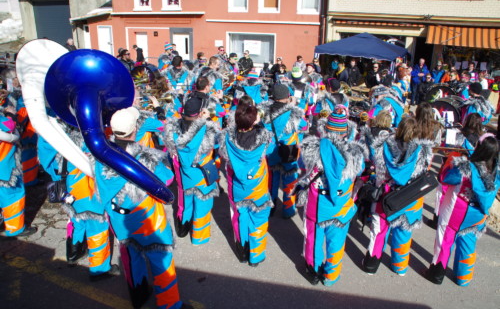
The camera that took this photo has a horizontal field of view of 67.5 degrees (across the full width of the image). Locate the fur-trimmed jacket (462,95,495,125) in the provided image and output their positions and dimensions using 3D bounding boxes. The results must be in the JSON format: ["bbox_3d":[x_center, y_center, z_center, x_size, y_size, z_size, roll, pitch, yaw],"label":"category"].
[{"bbox_3d":[4.090,-0.653,6.700,0.480,0.700,0.560,14,20,34],"label":"fur-trimmed jacket"}]

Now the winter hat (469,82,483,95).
[{"bbox_3d":[4.064,-1.193,6.750,0.250,0.220,0.210,11,19,28],"label":"winter hat"}]

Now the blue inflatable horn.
[{"bbox_3d":[-1.081,-0.217,2.900,0.920,1.100,0.720,-1,17,-8],"label":"blue inflatable horn"}]

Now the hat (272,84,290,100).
[{"bbox_3d":[0.391,-0.779,4.650,0.200,0.200,0.220,6,18,15],"label":"hat"}]

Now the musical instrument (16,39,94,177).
[{"bbox_3d":[-1.685,-0.391,3.400,0.900,1.120,0.700,2,17,3],"label":"musical instrument"}]

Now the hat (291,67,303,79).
[{"bbox_3d":[0.892,-1.531,7.100,0.210,0.220,0.220,4,17,10],"label":"hat"}]

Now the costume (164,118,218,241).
[{"bbox_3d":[-0.665,0.301,4.330,0.620,1.500,0.450,3,17,5],"label":"costume"}]

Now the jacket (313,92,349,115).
[{"bbox_3d":[1.355,-0.654,6.300,0.580,0.720,0.420,8,18,17],"label":"jacket"}]

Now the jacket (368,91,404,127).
[{"bbox_3d":[2.241,-0.701,6.100,0.450,0.750,0.580,14,21,37],"label":"jacket"}]

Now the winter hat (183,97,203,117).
[{"bbox_3d":[-0.617,-0.509,4.050,0.200,0.190,0.230,13,21,34],"label":"winter hat"}]

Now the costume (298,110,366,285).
[{"bbox_3d":[0.751,0.419,3.669,0.620,1.600,0.450,4,17,6],"label":"costume"}]

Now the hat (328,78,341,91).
[{"bbox_3d":[1.355,-1.118,6.000,0.200,0.210,0.220,-3,18,-15],"label":"hat"}]

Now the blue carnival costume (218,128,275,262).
[{"bbox_3d":[-0.045,0.416,4.014,0.560,1.470,0.450,7,18,14],"label":"blue carnival costume"}]

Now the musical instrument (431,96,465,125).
[{"bbox_3d":[3.527,-0.800,6.700,0.380,0.560,0.560,-13,23,-41],"label":"musical instrument"}]

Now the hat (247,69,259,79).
[{"bbox_3d":[0.047,-1.497,7.000,0.210,0.200,0.220,1,17,0],"label":"hat"}]

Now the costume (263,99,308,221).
[{"bbox_3d":[0.455,0.056,5.034,0.560,1.520,0.450,8,18,17],"label":"costume"}]

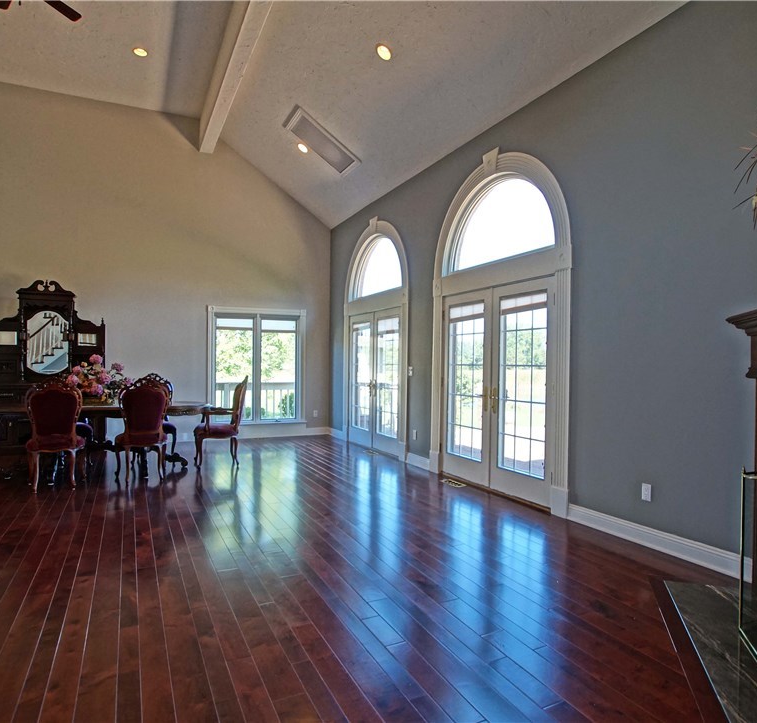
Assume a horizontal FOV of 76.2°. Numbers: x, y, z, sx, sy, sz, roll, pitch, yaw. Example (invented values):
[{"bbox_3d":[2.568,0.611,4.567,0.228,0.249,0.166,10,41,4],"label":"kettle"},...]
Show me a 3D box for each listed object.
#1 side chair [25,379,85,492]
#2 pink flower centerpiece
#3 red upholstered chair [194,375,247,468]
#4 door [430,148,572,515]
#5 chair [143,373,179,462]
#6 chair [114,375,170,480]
[{"bbox_3d":[-3.230,0.711,4.859,0.500,1.090,0.570,1,0,-28],"label":"side chair"},{"bbox_3d":[-3.181,0.209,5.515,0.680,0.570,0.500,1,0,-28],"label":"pink flower centerpiece"},{"bbox_3d":[-1.989,0.731,6.092,0.630,1.090,0.580,1,0,-28],"label":"red upholstered chair"},{"bbox_3d":[1.144,-0.408,4.925,0.140,3.440,2.050,1,0,-28],"label":"door"},{"bbox_3d":[-2.969,0.725,6.349,0.500,1.080,0.580,1,0,-28],"label":"chair"},{"bbox_3d":[-2.576,0.726,5.313,0.500,1.080,0.580,1,0,-28],"label":"chair"}]

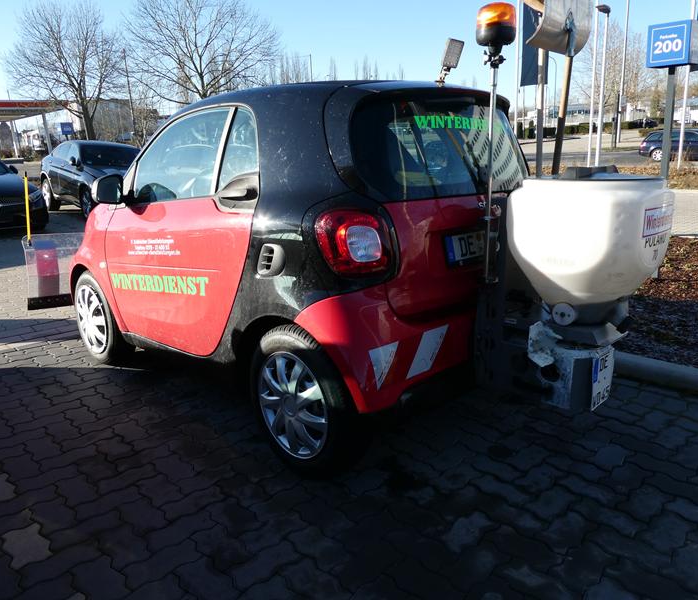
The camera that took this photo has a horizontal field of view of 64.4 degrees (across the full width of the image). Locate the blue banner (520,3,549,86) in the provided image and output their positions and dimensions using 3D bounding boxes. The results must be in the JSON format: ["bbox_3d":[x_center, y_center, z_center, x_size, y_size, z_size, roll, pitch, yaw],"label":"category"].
[{"bbox_3d":[8.022,-10.989,23.758,1.200,3.420,0.120,4,16,23],"label":"blue banner"}]

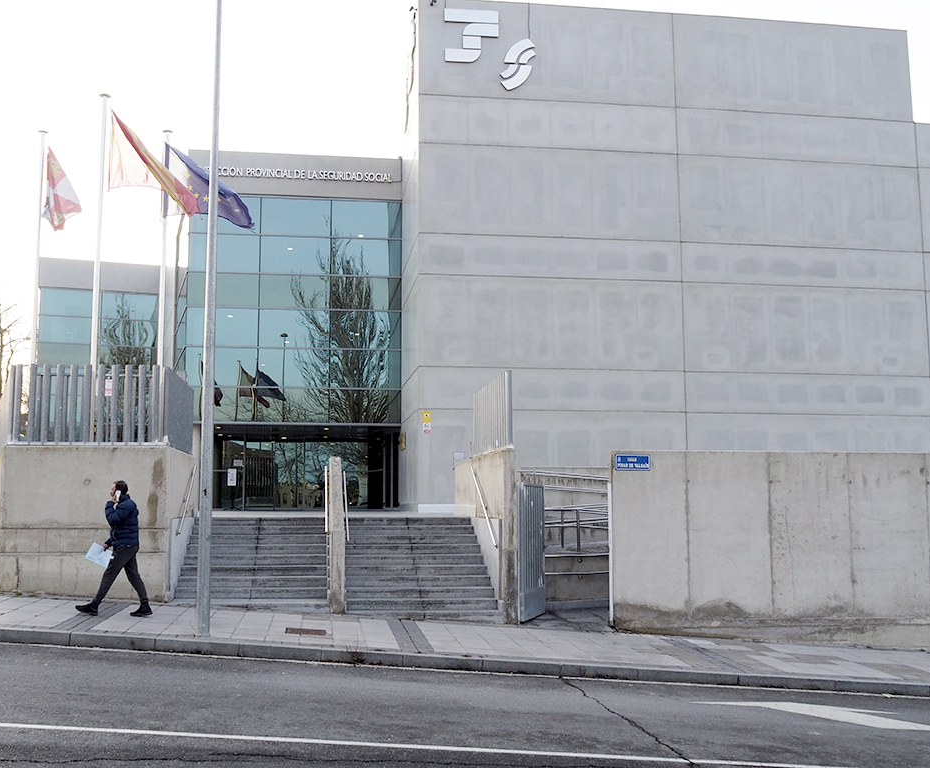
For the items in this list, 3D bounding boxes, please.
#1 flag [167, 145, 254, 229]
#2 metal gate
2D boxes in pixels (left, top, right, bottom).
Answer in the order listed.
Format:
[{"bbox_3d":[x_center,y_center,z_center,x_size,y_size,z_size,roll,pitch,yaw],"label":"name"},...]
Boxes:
[{"bbox_3d":[-4.602,-3.571,14.977,1.450,1.360,0.450,4,-8,-28],"label":"flag"},{"bbox_3d":[1.118,2.767,13.750,0.080,2.200,1.319,-3,-8,23],"label":"metal gate"}]

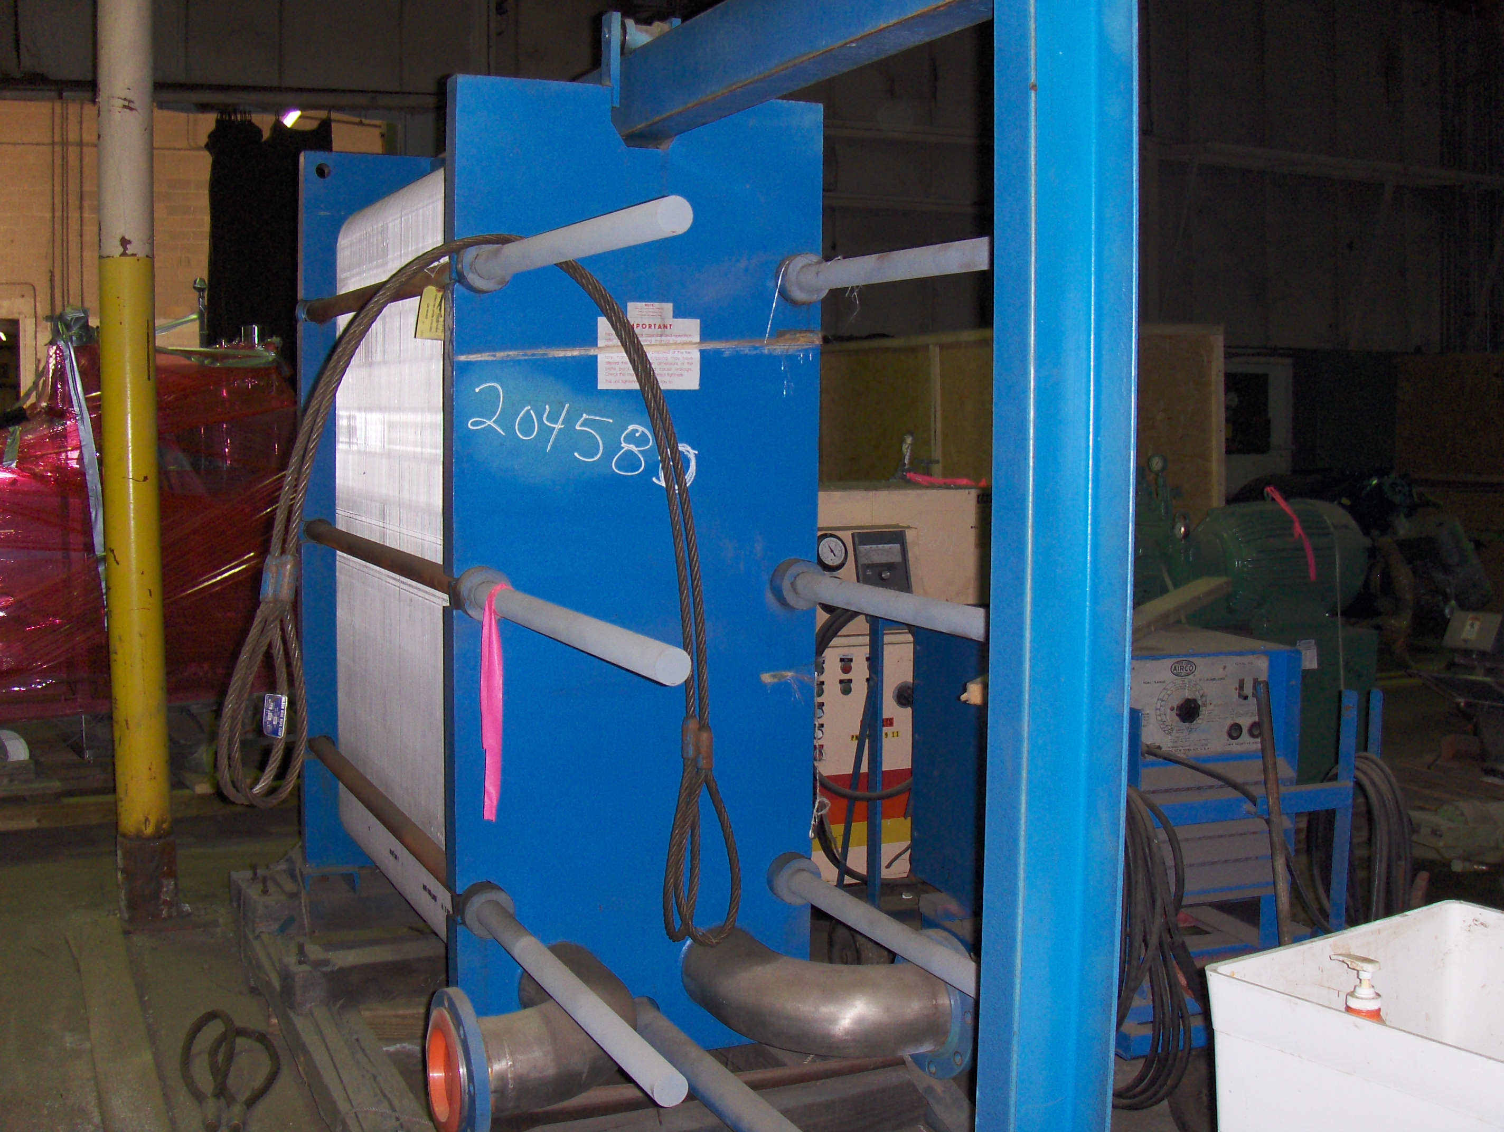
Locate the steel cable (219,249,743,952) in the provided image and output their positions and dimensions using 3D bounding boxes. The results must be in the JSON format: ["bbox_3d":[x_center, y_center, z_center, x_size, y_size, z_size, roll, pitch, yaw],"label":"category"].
[{"bbox_3d":[-0.459,0.078,3.183,0.963,1.338,0.170,-2,6,-24],"label":"steel cable"}]

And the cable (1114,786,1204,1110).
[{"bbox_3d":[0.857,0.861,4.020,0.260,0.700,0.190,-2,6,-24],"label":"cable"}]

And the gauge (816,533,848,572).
[{"bbox_3d":[0.251,-0.041,5.650,0.127,0.127,0.050,-2,-14,-24],"label":"gauge"}]

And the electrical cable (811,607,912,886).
[{"bbox_3d":[0.305,0.460,4.700,0.330,0.750,0.200,-2,6,-24],"label":"electrical cable"}]

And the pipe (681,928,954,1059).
[{"bbox_3d":[0.113,0.816,3.402,0.360,0.171,0.430,-2,6,-24],"label":"pipe"}]

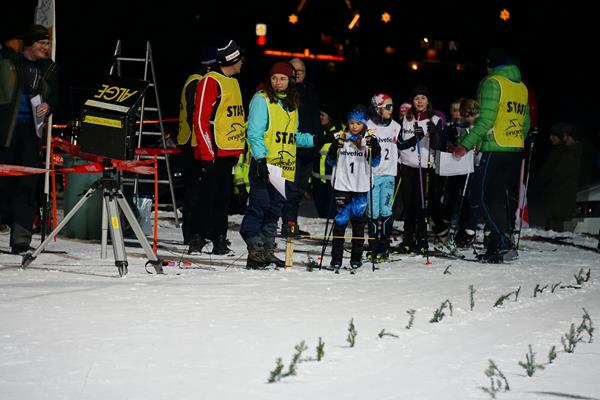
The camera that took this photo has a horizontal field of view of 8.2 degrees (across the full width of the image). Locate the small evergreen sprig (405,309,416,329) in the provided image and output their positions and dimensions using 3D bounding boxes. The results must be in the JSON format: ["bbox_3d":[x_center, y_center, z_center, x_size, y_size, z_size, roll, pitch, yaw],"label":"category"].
[{"bbox_3d":[0.710,0.768,26.900,0.075,0.130,0.075,1,2,0],"label":"small evergreen sprig"}]

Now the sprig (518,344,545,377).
[{"bbox_3d":[1.217,0.844,21.900,0.137,0.170,0.120,0,2,0],"label":"sprig"}]

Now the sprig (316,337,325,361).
[{"bbox_3d":[0.111,0.806,22.600,0.045,0.130,0.045,1,1,0],"label":"sprig"}]

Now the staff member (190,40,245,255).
[{"bbox_3d":[-0.723,-0.464,36.500,0.380,1.865,0.530,2,2,44],"label":"staff member"}]

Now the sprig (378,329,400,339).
[{"bbox_3d":[0.554,0.838,26.100,0.125,0.060,0.080,1,2,0],"label":"sprig"}]

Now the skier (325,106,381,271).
[{"bbox_3d":[0.449,-0.105,35.000,0.460,1.370,0.420,1,2,3],"label":"skier"}]

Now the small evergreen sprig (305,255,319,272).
[{"bbox_3d":[0.094,0.518,34.000,0.115,0.150,0.100,1,1,0],"label":"small evergreen sprig"}]

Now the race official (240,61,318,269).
[{"bbox_3d":[-0.173,-0.291,35.100,0.560,1.740,0.460,0,2,-34],"label":"race official"}]

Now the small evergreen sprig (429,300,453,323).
[{"bbox_3d":[0.900,0.715,26.700,0.155,0.140,0.090,1,1,0],"label":"small evergreen sprig"}]

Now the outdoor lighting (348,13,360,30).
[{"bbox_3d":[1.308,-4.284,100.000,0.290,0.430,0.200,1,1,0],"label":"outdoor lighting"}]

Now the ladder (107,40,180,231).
[{"bbox_3d":[-1.812,-0.698,44.400,0.680,2.000,1.100,2,2,26],"label":"ladder"}]

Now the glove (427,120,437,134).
[{"bbox_3d":[1.155,-0.637,36.600,0.090,0.125,0.100,1,1,11],"label":"glove"}]

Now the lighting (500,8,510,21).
[{"bbox_3d":[7.399,-6.679,150.000,0.400,0.440,0.200,1,2,0],"label":"lighting"}]

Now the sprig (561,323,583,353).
[{"bbox_3d":[1.551,0.785,23.800,0.126,0.172,0.110,0,2,0],"label":"sprig"}]

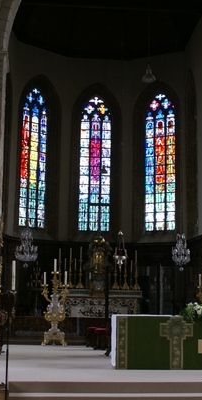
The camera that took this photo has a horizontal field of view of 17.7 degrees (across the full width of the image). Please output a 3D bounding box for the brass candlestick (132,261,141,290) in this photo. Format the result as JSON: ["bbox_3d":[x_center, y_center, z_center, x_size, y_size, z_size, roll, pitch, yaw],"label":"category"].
[{"bbox_3d":[1.382,2.931,24.734,0.280,1.059,0.270,2,-9,-6],"label":"brass candlestick"}]

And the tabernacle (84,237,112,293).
[{"bbox_3d":[-0.100,2.578,25.900,1.150,2.350,0.750,2,-9,-5],"label":"tabernacle"}]

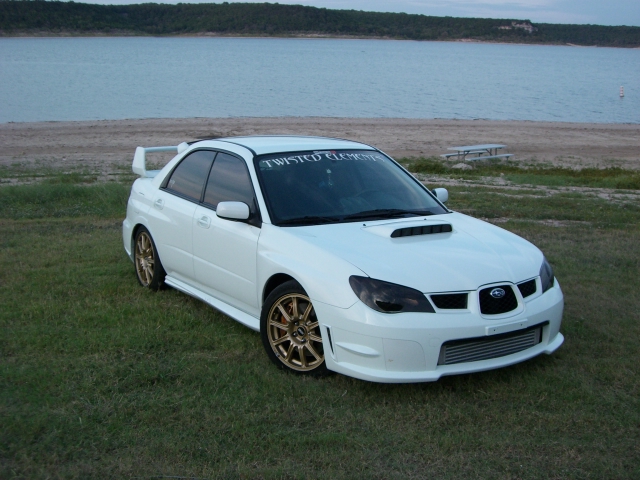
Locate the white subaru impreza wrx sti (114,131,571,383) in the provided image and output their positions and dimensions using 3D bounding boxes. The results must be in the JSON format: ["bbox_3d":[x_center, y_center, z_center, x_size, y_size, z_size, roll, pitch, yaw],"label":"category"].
[{"bbox_3d":[-0.132,-0.083,6.790,1.780,1.410,4.460,-6,13,-31],"label":"white subaru impreza wrx sti"}]

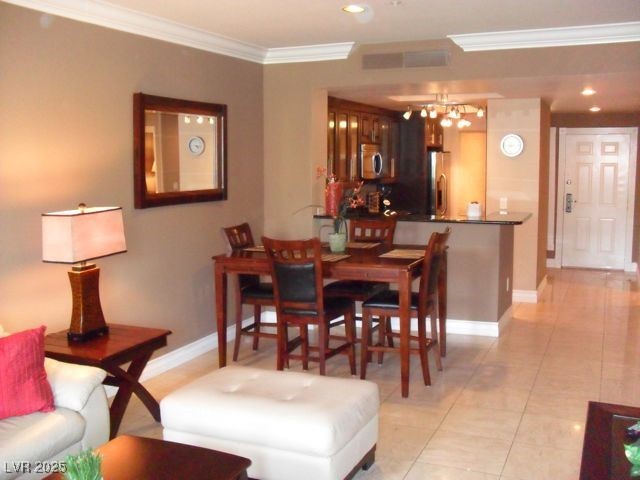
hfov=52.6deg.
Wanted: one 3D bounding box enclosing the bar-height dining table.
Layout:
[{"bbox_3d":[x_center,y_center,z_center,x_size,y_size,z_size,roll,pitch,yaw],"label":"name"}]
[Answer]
[{"bbox_3d":[0.101,0.547,5.327,1.590,0.920,1.080,3,8,24],"label":"bar-height dining table"}]

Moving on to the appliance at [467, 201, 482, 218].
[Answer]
[{"bbox_3d":[1.563,-0.315,6.490,0.155,0.165,0.160,3,8,24],"label":"appliance"}]

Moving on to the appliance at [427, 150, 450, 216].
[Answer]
[{"bbox_3d":[1.581,-0.544,10.288,0.750,1.770,0.900,3,8,24],"label":"appliance"}]

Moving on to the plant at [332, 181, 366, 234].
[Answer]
[{"bbox_3d":[0.237,-0.270,5.245,0.270,0.460,0.250,3,8,24],"label":"plant"}]

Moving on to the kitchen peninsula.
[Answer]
[{"bbox_3d":[1.102,0.269,6.803,2.050,1.075,1.180,3,8,24],"label":"kitchen peninsula"}]

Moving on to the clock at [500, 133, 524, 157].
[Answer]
[{"bbox_3d":[2.164,-1.074,7.299,0.268,0.268,0.045,3,8,24],"label":"clock"}]

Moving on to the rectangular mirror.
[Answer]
[{"bbox_3d":[-1.082,-0.709,5.221,0.060,0.830,1.150,3,8,24],"label":"rectangular mirror"}]

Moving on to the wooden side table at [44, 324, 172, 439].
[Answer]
[{"bbox_3d":[-1.386,0.898,4.101,0.630,0.560,0.630,3,8,24],"label":"wooden side table"}]

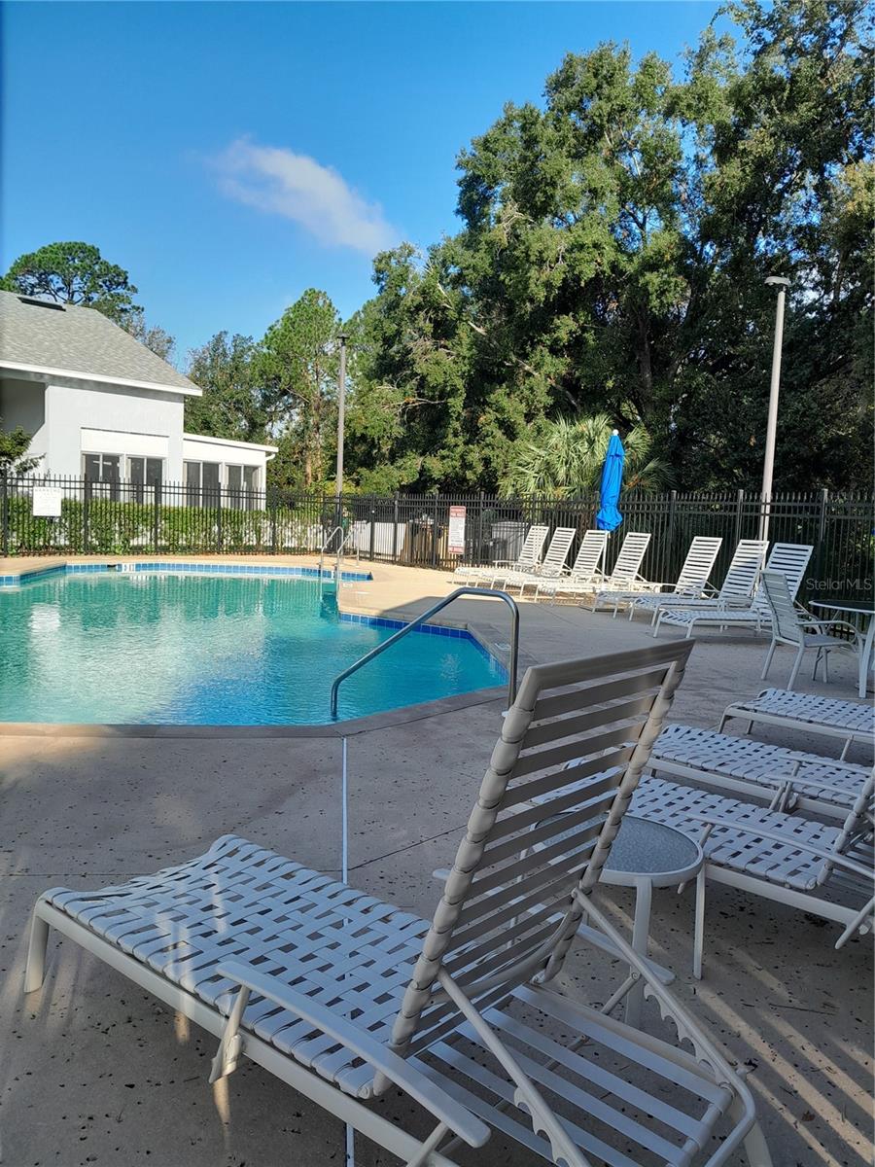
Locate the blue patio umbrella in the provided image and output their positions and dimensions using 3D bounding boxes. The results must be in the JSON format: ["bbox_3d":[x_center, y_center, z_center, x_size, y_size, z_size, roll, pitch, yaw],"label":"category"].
[{"bbox_3d":[2.793,-1.103,14.950,0.450,2.806,0.450,2,5,0],"label":"blue patio umbrella"}]

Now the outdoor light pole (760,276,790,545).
[{"bbox_3d":[6.189,-2.706,17.070,0.480,5.952,0.360,0,5,-25],"label":"outdoor light pole"}]

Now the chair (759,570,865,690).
[{"bbox_3d":[3.170,0.412,7.755,0.646,0.950,0.600,3,5,3],"label":"chair"}]

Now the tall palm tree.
[{"bbox_3d":[3.123,-1.823,19.507,3.400,3.504,3.100,2,5,0],"label":"tall palm tree"}]

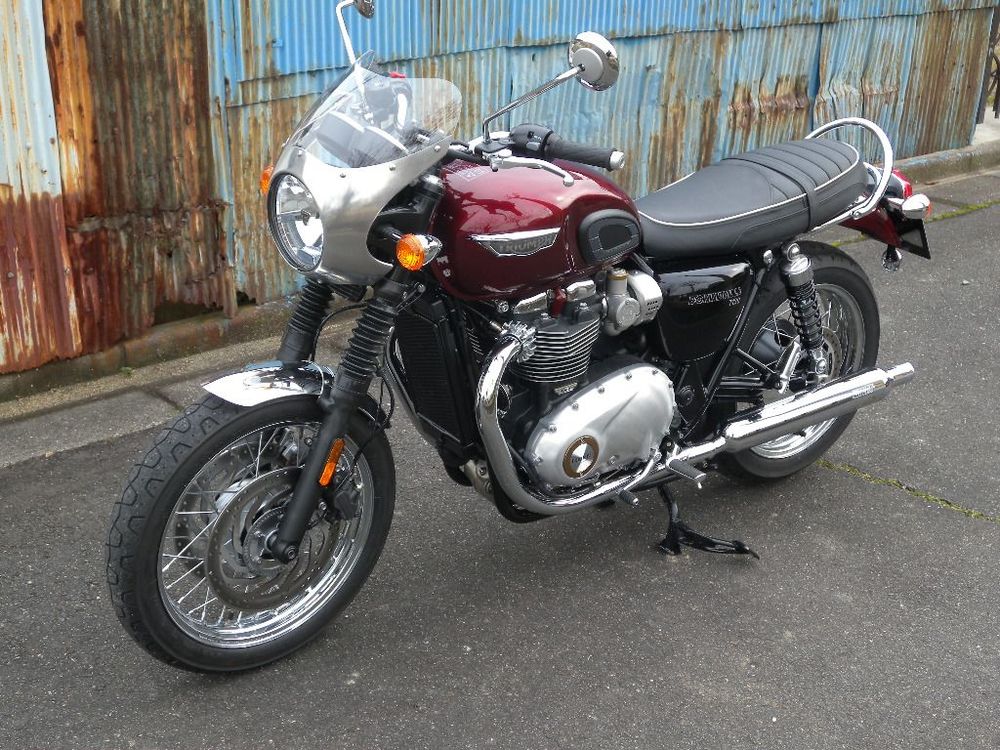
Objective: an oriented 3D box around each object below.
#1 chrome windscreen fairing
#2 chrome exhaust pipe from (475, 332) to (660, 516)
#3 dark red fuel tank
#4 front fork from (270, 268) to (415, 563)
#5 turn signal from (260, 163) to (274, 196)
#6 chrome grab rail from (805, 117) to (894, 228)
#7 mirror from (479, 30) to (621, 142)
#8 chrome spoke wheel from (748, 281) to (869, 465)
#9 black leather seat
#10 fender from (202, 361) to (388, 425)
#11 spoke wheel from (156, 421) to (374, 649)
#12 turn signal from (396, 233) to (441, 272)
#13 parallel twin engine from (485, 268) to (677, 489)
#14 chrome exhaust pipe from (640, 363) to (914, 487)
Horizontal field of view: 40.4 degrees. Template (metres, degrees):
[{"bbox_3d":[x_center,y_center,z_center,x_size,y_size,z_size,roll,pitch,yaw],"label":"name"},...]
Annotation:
[{"bbox_3d":[-0.265,-0.380,2.555,0.295,0.403,0.294,-18,31,-36],"label":"chrome windscreen fairing"},{"bbox_3d":[0.133,0.093,2.829,0.485,0.425,0.155,-15,28,-32],"label":"chrome exhaust pipe"},{"bbox_3d":[0.040,-0.332,2.791,0.560,0.247,0.290,-15,28,-32],"label":"dark red fuel tank"},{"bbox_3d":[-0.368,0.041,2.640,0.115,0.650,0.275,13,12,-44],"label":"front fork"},{"bbox_3d":[-0.442,-0.392,2.732,0.080,0.067,0.066,-18,31,-36],"label":"turn signal"},{"bbox_3d":[0.778,-0.507,3.290,0.245,0.215,0.296,-15,29,-31],"label":"chrome grab rail"},{"bbox_3d":[0.097,-0.507,2.410,0.250,0.230,0.150,22,32,38],"label":"mirror"},{"bbox_3d":[0.725,-0.024,3.456,0.462,0.462,0.130,-15,28,-32],"label":"chrome spoke wheel"},{"bbox_3d":[0.571,-0.407,3.180,0.765,0.140,0.270,-15,29,-31],"label":"black leather seat"},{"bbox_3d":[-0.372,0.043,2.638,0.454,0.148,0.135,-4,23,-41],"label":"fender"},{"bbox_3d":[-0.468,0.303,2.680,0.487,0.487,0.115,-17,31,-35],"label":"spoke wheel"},{"bbox_3d":[-0.138,-0.224,2.406,0.080,0.067,0.066,-18,31,-36],"label":"turn signal"},{"bbox_3d":[0.098,-0.014,2.975,0.440,0.475,0.425,-15,28,-32],"label":"parallel twin engine"},{"bbox_3d":[0.680,0.103,3.227,0.882,0.120,0.095,-15,29,-31],"label":"chrome exhaust pipe"}]

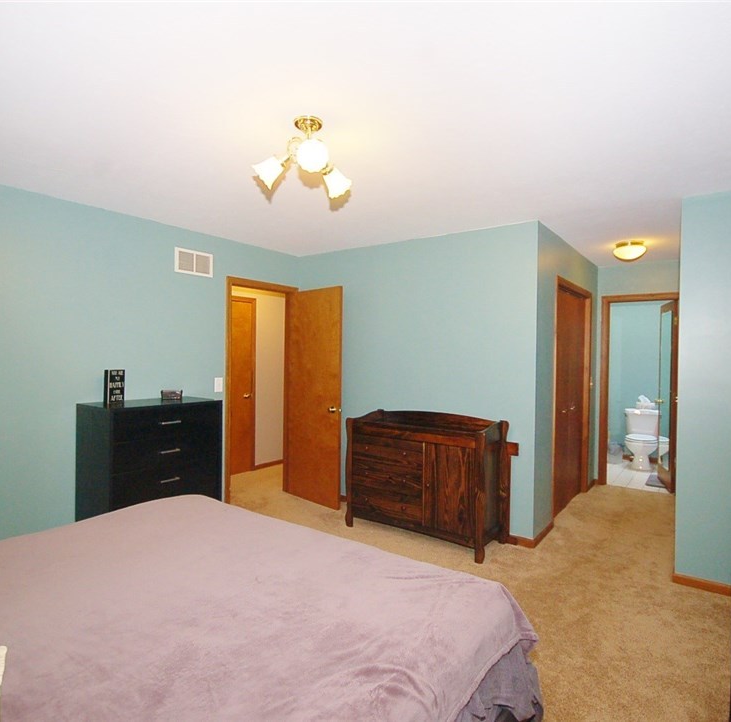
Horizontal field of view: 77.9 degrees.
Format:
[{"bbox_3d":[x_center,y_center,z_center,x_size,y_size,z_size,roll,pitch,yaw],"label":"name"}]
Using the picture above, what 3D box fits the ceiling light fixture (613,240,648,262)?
[{"bbox_3d":[2.337,-0.965,3.988,0.285,0.145,0.285,1,1,38],"label":"ceiling light fixture"}]

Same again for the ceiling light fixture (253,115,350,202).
[{"bbox_3d":[-0.283,-0.888,1.980,0.450,0.295,0.420,1,1,-6],"label":"ceiling light fixture"}]

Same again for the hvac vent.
[{"bbox_3d":[-1.432,-0.820,3.798,0.018,0.200,0.352,1,1,38],"label":"hvac vent"}]

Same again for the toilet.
[{"bbox_3d":[3.638,1.028,5.960,0.420,0.735,0.690,1,1,38],"label":"toilet"}]

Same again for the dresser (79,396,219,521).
[{"bbox_3d":[-1.543,0.832,3.299,0.470,1.061,0.830,1,1,38],"label":"dresser"}]

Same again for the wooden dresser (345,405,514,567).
[{"bbox_3d":[0.465,0.913,3.618,1.190,0.940,0.480,1,1,34],"label":"wooden dresser"}]

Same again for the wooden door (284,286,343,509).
[{"bbox_3d":[-0.494,0.331,4.386,0.760,2.030,0.042,1,1,42],"label":"wooden door"}]

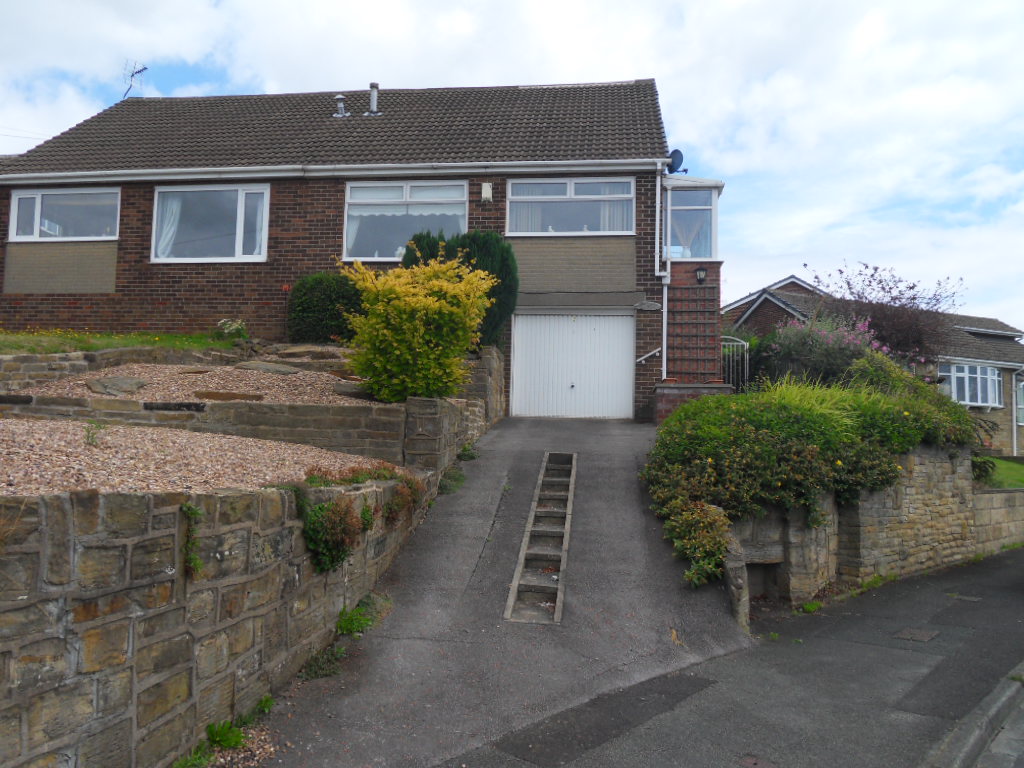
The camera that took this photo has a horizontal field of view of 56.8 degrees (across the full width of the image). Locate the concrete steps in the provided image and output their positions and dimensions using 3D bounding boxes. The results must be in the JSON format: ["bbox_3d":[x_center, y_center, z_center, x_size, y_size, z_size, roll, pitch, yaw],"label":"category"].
[{"bbox_3d":[0.423,1.446,10.298,0.450,1.420,5.600,1,-4,5],"label":"concrete steps"}]

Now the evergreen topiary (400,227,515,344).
[{"bbox_3d":[-0.873,-1.619,16.050,1.850,1.950,1.500,1,-4,10],"label":"evergreen topiary"}]

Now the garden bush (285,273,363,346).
[{"bbox_3d":[-3.330,-1.366,16.900,1.350,1.250,1.300,1,-4,10],"label":"garden bush"}]

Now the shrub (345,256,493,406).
[{"bbox_3d":[-1.280,-0.740,13.100,1.950,1.900,1.800,1,-4,10],"label":"shrub"}]

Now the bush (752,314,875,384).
[{"bbox_3d":[4.985,-0.552,15.600,1.950,1.150,1.500,1,-4,10],"label":"bush"}]

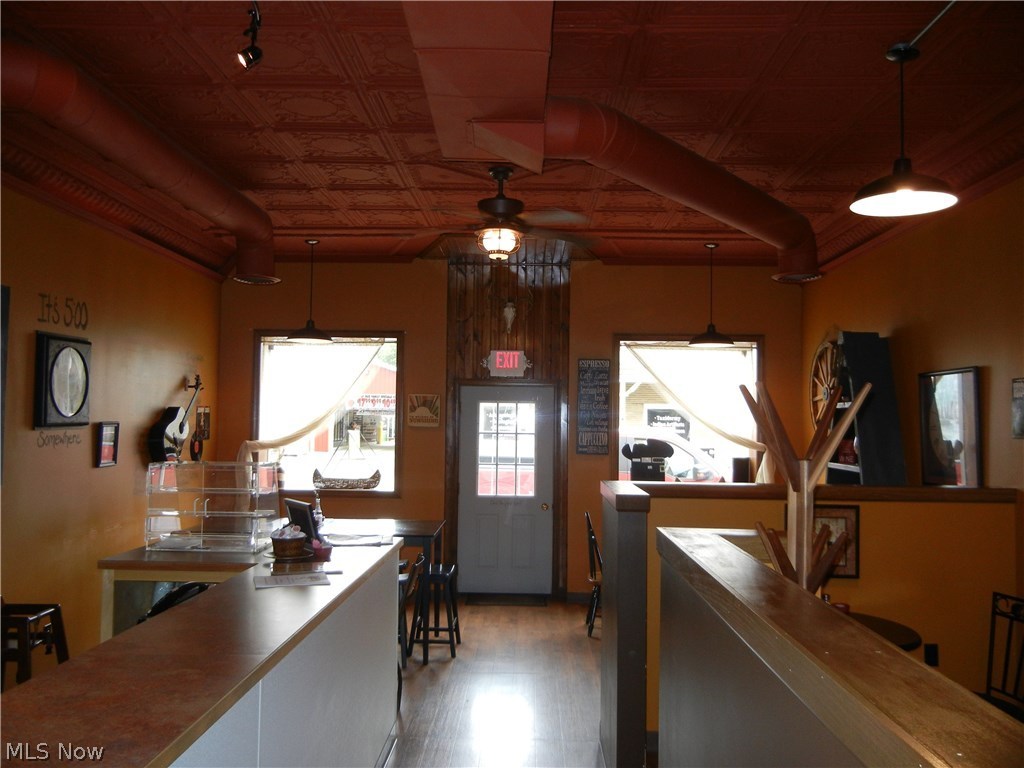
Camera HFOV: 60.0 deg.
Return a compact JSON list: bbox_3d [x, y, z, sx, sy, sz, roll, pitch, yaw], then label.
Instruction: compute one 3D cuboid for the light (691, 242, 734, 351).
[{"bbox_3d":[1.770,-0.797,7.855,0.405,0.890,0.405,1,-3,1],"label":"light"}]

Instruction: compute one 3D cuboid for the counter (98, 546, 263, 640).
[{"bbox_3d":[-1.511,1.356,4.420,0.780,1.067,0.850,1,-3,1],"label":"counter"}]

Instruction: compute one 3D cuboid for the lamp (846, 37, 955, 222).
[{"bbox_3d":[1.668,-1.100,3.786,0.410,0.675,0.410,1,-3,1],"label":"lamp"}]

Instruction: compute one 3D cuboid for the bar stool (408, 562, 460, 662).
[{"bbox_3d":[-0.576,1.691,6.726,0.390,0.630,0.470,1,-3,1],"label":"bar stool"}]

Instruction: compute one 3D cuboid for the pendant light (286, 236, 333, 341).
[{"bbox_3d":[-1.718,-0.795,7.508,0.380,0.880,0.380,1,-2,1],"label":"pendant light"}]

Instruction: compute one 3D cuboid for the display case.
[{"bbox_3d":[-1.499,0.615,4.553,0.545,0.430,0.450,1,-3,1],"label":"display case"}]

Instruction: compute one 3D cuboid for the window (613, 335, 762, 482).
[{"bbox_3d":[1.712,0.323,8.677,1.420,1.520,0.120,1,-3,1],"label":"window"}]

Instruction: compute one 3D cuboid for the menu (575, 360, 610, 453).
[{"bbox_3d":[0.790,0.220,8.621,0.310,0.920,0.025,1,-2,1],"label":"menu"}]

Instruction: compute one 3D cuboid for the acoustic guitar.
[{"bbox_3d":[-2.813,0.277,7.480,0.125,1.000,0.410,1,-40,1],"label":"acoustic guitar"}]

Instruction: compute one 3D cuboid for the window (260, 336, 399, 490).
[{"bbox_3d":[-1.789,0.293,8.684,1.430,1.560,0.120,1,-2,1],"label":"window"}]

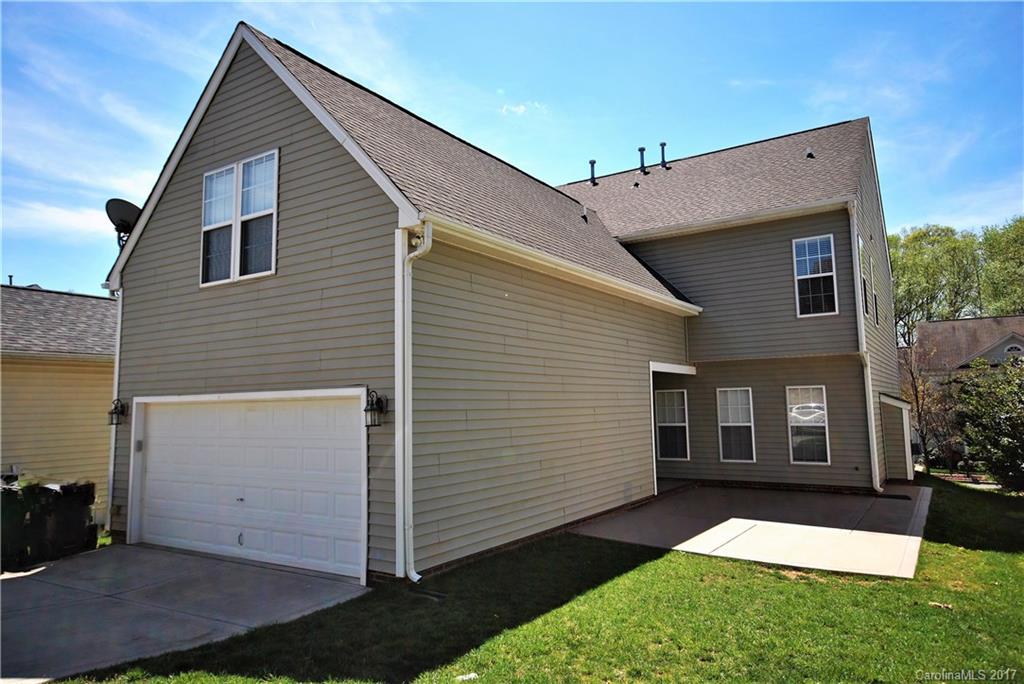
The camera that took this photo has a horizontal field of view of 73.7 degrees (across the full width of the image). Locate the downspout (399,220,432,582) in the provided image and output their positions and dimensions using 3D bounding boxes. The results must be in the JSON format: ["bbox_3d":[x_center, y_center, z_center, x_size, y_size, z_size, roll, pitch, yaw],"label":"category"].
[{"bbox_3d":[-1.031,0.625,7.603,0.350,3.980,0.075,-5,-7,33],"label":"downspout"}]

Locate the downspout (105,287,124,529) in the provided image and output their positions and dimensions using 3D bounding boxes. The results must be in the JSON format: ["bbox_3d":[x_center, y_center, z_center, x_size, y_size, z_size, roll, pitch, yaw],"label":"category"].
[{"bbox_3d":[-6.480,1.065,11.083,0.330,3.880,0.080,-5,-7,33],"label":"downspout"}]

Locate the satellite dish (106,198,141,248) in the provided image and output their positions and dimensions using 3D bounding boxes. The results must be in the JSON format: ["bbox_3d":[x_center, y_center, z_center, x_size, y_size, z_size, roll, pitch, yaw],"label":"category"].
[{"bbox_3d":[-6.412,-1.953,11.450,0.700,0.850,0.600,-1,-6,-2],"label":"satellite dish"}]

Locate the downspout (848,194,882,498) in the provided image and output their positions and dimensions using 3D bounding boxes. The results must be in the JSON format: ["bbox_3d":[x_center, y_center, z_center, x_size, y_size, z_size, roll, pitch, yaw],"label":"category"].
[{"bbox_3d":[7.312,0.114,14.113,0.200,5.940,0.810,-5,-7,33],"label":"downspout"}]

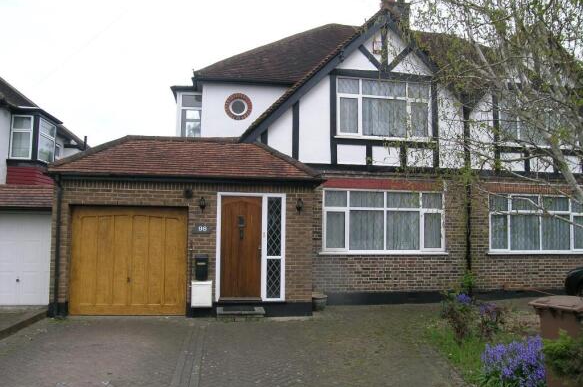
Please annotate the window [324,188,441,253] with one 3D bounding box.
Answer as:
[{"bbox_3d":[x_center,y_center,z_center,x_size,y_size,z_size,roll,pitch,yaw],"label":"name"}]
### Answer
[{"bbox_3d":[2.184,0.669,11.016,2.982,1.502,0.162,1,-4,-9],"label":"window"}]

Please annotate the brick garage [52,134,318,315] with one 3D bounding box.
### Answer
[{"bbox_3d":[-2.245,0.665,10.985,5.075,3.664,4.060,1,-4,-9],"label":"brick garage"}]

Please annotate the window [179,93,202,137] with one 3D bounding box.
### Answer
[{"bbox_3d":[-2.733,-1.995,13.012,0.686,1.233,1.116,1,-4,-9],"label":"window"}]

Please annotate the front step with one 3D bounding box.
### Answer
[{"bbox_3d":[-0.968,2.296,8.983,0.890,0.192,0.436,1,-4,-9],"label":"front step"}]

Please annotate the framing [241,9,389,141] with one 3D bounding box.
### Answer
[{"bbox_3d":[0.563,-2.667,10.832,3.410,3.238,0.284,1,-4,-9],"label":"framing"}]

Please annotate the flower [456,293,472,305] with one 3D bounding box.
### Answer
[{"bbox_3d":[3.240,1.985,8.831,0.305,0.233,0.284,1,-4,-9],"label":"flower"}]

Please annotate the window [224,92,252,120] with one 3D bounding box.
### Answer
[{"bbox_3d":[-1.350,-2.217,12.040,0.715,0.705,0.122,1,-4,-9],"label":"window"}]

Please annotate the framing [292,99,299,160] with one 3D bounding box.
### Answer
[{"bbox_3d":[0.097,-1.443,10.835,0.145,1.376,0.081,1,-4,-9],"label":"framing"}]

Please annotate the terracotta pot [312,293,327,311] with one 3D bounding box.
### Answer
[{"bbox_3d":[0.564,2.357,10.308,0.457,0.337,0.457,0,-4,0],"label":"terracotta pot"}]

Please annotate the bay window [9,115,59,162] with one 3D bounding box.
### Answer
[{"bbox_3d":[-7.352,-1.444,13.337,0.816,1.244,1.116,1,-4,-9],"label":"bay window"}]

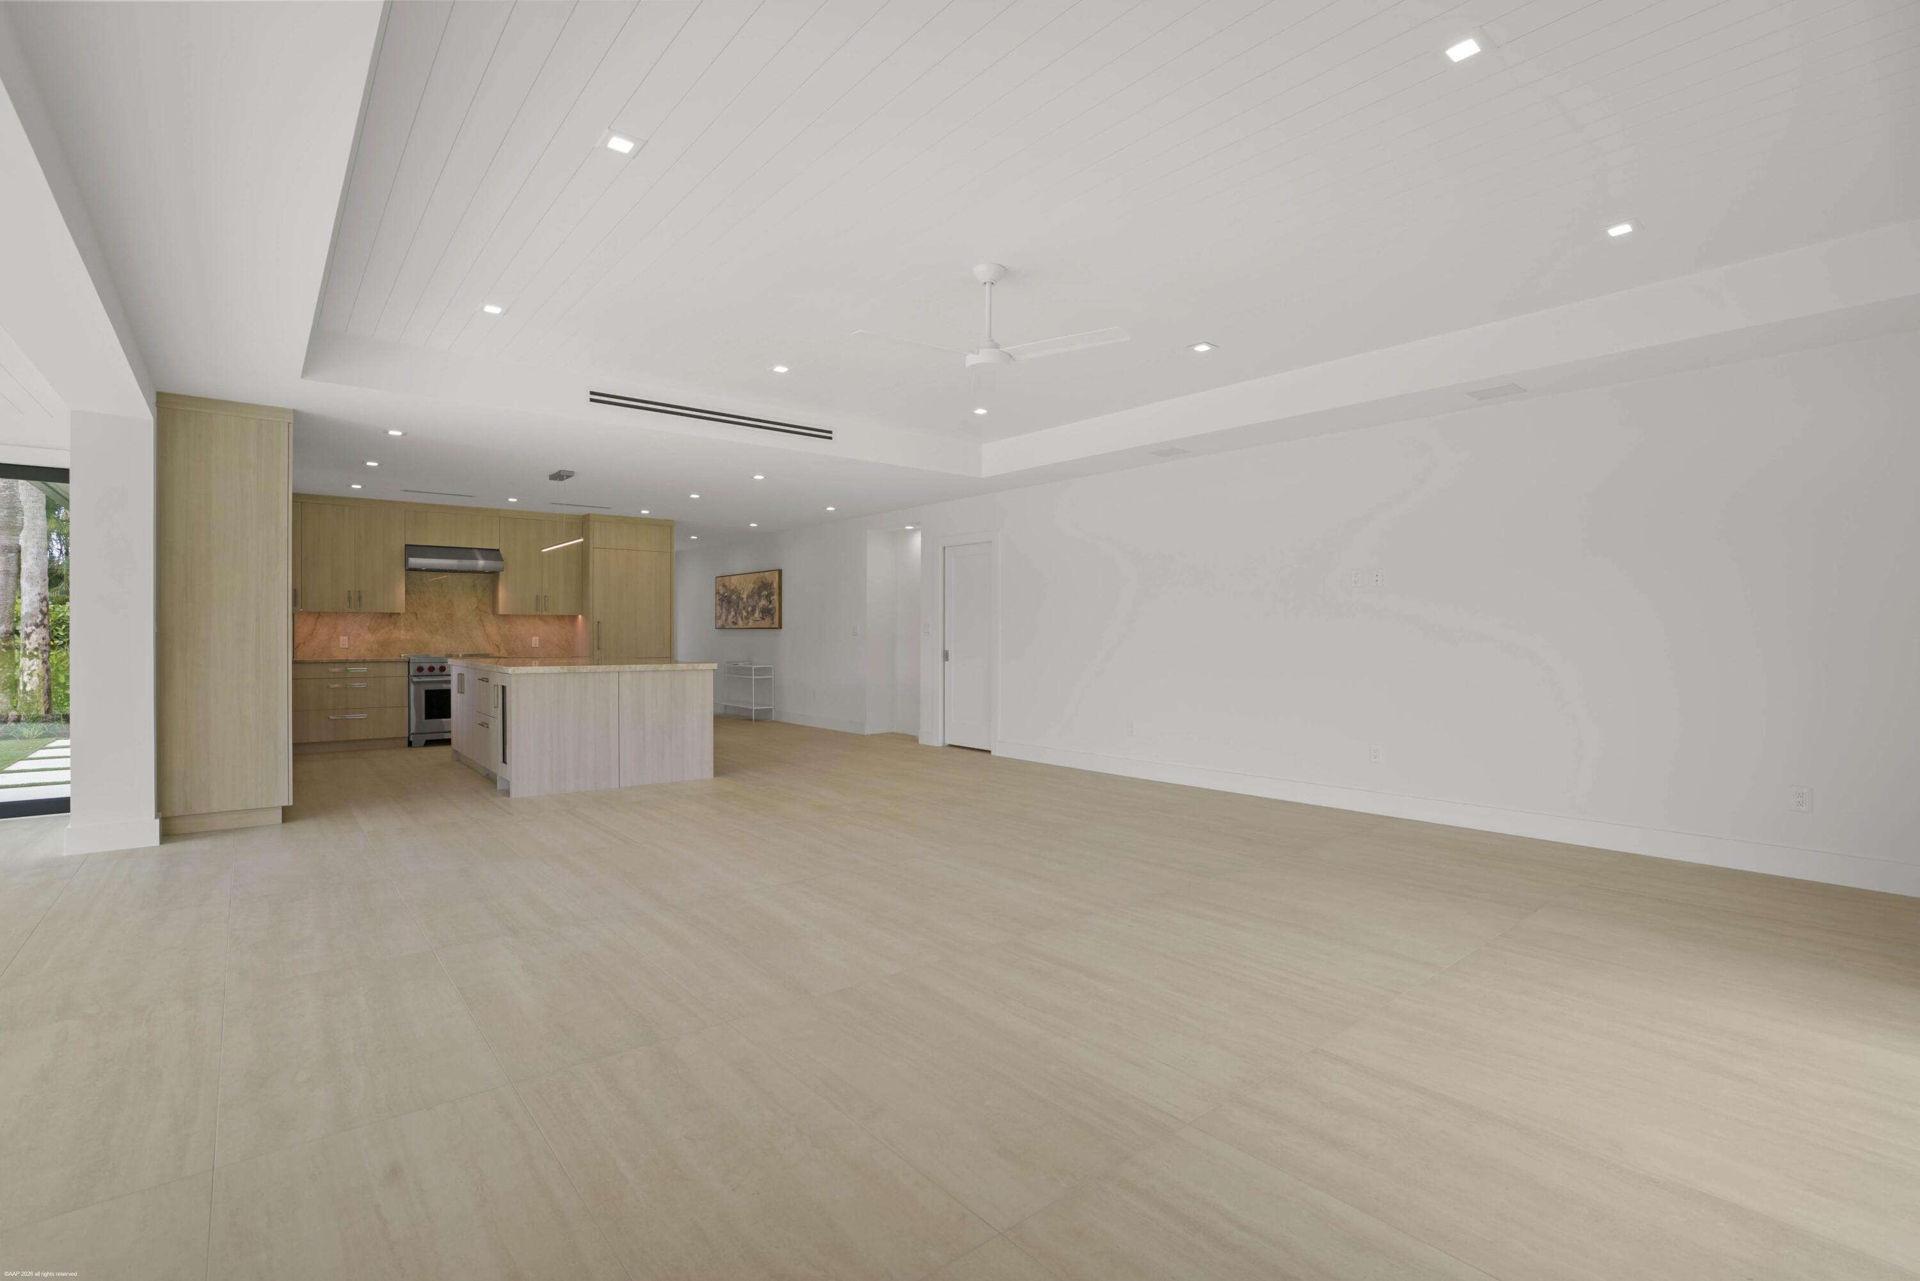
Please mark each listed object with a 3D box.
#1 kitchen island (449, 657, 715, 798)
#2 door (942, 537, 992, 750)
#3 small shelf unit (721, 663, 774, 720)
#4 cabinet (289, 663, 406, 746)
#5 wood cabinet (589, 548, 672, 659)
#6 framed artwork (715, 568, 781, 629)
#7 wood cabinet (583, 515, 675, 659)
[{"bbox_3d":[-3.321,0.635,7.360,1.500,0.920,2.380,0,1,-40],"label":"kitchen island"},{"bbox_3d":[0.066,0.067,8.430,0.045,2.030,0.700,0,1,-41],"label":"door"},{"bbox_3d":[-2.869,0.680,11.481,0.320,0.750,1.000,0,1,-41],"label":"small shelf unit"},{"bbox_3d":[-6.148,0.602,8.598,0.920,0.810,0.620,0,1,-40],"label":"cabinet"},{"bbox_3d":[-4.024,-0.013,10.248,0.900,2.060,0.680,0,1,-40],"label":"wood cabinet"},{"bbox_3d":[-2.909,-0.537,11.640,0.050,0.775,1.812,0,1,-41],"label":"framed artwork"},{"bbox_3d":[-4.040,-0.174,10.258,0.950,2.480,0.720,0,1,-40],"label":"wood cabinet"}]

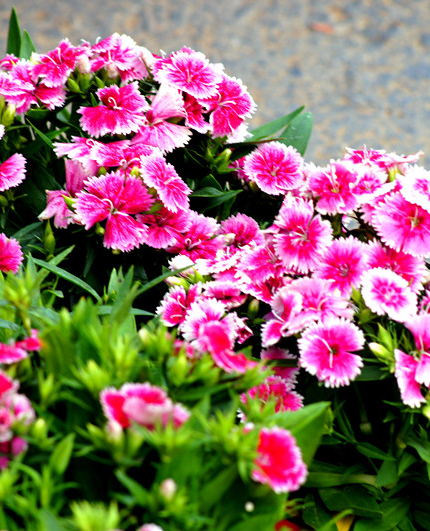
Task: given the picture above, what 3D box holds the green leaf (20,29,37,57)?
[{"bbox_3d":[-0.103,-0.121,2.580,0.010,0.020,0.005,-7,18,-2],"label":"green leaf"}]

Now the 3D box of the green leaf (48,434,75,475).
[{"bbox_3d":[-0.078,0.097,2.380,0.009,0.005,0.023,26,84,21],"label":"green leaf"}]

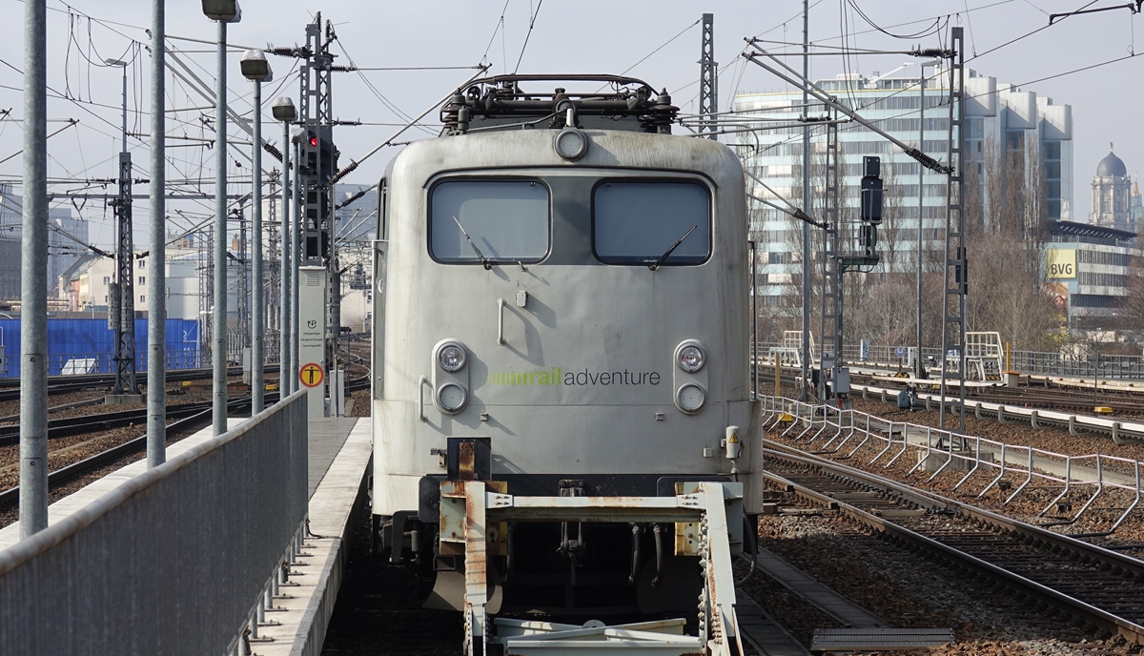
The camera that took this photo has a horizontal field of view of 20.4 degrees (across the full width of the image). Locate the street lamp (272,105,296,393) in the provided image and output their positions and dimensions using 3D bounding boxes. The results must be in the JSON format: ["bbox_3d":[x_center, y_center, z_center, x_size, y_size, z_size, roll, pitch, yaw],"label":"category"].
[{"bbox_3d":[-3.996,-0.850,44.400,0.360,4.750,0.700,0,0,-3],"label":"street lamp"}]

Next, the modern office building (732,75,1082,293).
[{"bbox_3d":[56.640,-16.000,538.110,44.000,48.000,70.000,0,0,19],"label":"modern office building"}]

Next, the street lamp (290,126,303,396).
[{"bbox_3d":[-4.278,-0.802,49.210,0.360,4.640,0.700,0,0,-3],"label":"street lamp"}]

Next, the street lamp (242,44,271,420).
[{"bbox_3d":[-3.666,-0.855,37.000,0.360,4.770,0.700,0,0,-3],"label":"street lamp"}]

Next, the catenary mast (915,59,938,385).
[{"bbox_3d":[14.414,-4.372,127.962,0.950,12.880,0.350,0,0,6],"label":"catenary mast"}]

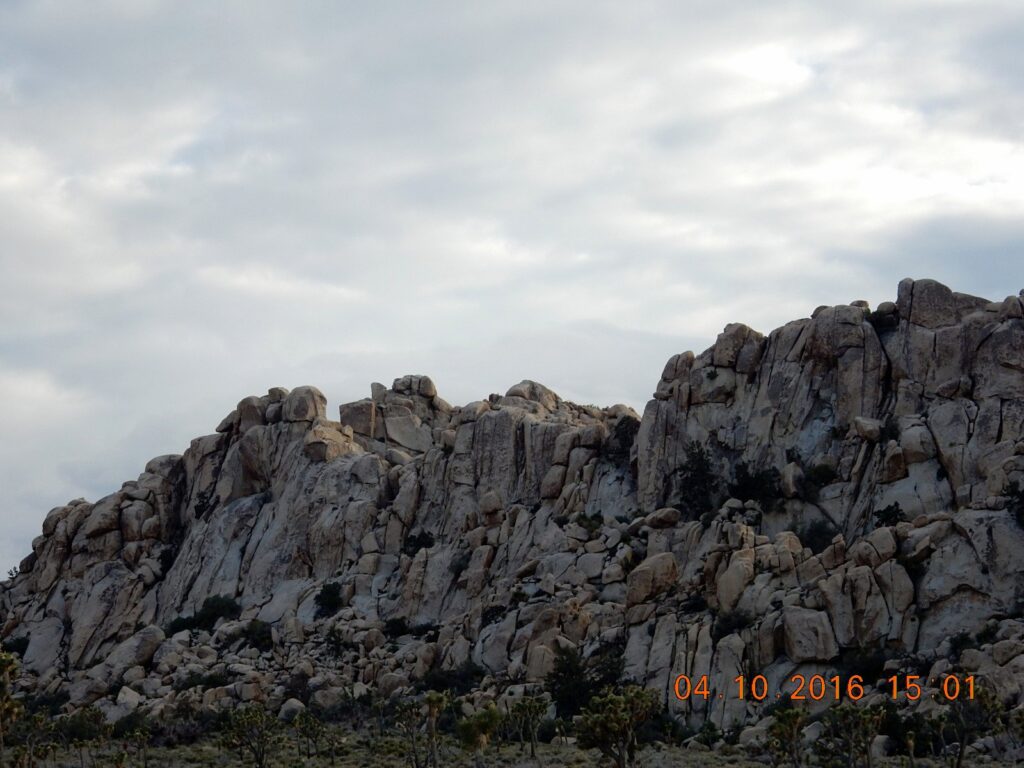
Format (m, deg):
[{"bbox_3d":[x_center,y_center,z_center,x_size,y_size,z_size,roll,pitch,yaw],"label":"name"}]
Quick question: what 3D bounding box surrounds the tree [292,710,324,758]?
[{"bbox_3d":[-13.513,23.274,165.000,2.125,3.155,2.019,0,-8,0],"label":"tree"}]

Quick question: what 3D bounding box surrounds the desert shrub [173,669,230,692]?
[{"bbox_3d":[-24.616,23.585,197.000,4.281,1.727,2.569,0,-8,0],"label":"desert shrub"}]

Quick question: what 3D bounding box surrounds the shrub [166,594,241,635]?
[{"bbox_3d":[-25.327,18.923,204.000,6.080,3.280,3.950,0,-8,0],"label":"shrub"}]

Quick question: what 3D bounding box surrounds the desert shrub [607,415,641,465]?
[{"bbox_3d":[10.006,4.981,223.000,3.050,4.490,2.590,0,-8,0],"label":"desert shrub"}]

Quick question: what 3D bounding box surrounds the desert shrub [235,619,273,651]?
[{"bbox_3d":[-20.520,20.120,198.000,2.810,2.500,2.670,0,-8,0],"label":"desert shrub"}]

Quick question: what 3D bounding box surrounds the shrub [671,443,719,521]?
[{"bbox_3d":[16.763,8.953,227.000,4.202,7.145,3.572,0,-8,0],"label":"shrub"}]

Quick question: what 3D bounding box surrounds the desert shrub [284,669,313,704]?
[{"bbox_3d":[-16.668,23.695,194.000,2.190,2.650,1.860,0,-8,0],"label":"desert shrub"}]

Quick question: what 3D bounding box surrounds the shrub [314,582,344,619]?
[{"bbox_3d":[-15.129,17.948,206.000,2.490,2.980,2.110,0,-8,0],"label":"shrub"}]

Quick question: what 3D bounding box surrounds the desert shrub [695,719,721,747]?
[{"bbox_3d":[14.791,26.366,188.000,1.970,2.120,1.670,0,-8,0],"label":"desert shrub"}]

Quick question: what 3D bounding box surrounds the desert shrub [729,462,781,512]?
[{"bbox_3d":[22.250,9.542,228.000,4.771,4.633,3.817,0,-8,0],"label":"desert shrub"}]

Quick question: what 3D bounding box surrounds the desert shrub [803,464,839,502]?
[{"bbox_3d":[28.601,9.210,230.000,3.240,3.482,2.754,0,-8,0],"label":"desert shrub"}]

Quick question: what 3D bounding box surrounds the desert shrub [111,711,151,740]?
[{"bbox_3d":[-28.249,25.287,184.000,2.960,2.220,2.520,0,-8,0],"label":"desert shrub"}]

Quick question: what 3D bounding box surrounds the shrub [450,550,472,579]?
[{"bbox_3d":[-4.518,15.791,218.000,2.106,2.345,1.790,0,-8,0],"label":"shrub"}]

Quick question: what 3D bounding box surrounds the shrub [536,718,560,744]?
[{"bbox_3d":[2.761,26.291,188.000,1.816,1.947,1.725,0,-8,0],"label":"shrub"}]

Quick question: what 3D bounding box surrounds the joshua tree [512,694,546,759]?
[{"bbox_3d":[1.070,20.951,152.000,2.080,3.910,1.770,0,-8,0],"label":"joshua tree"}]

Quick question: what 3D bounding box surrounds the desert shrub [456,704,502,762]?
[{"bbox_3d":[-1.830,19.690,140.000,2.540,3.200,2.410,0,-8,0],"label":"desert shrub"}]

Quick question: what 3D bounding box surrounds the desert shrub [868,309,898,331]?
[{"bbox_3d":[34.984,-6.074,234.000,2.830,2.070,2.400,0,-8,0],"label":"desert shrub"}]

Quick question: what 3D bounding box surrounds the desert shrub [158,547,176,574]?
[{"bbox_3d":[-31.193,16.027,225.000,1.630,2.420,1.467,0,-8,0],"label":"desert shrub"}]

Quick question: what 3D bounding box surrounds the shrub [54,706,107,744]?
[{"bbox_3d":[-28.650,22.680,165.000,3.380,2.470,2.980,0,-8,0],"label":"shrub"}]

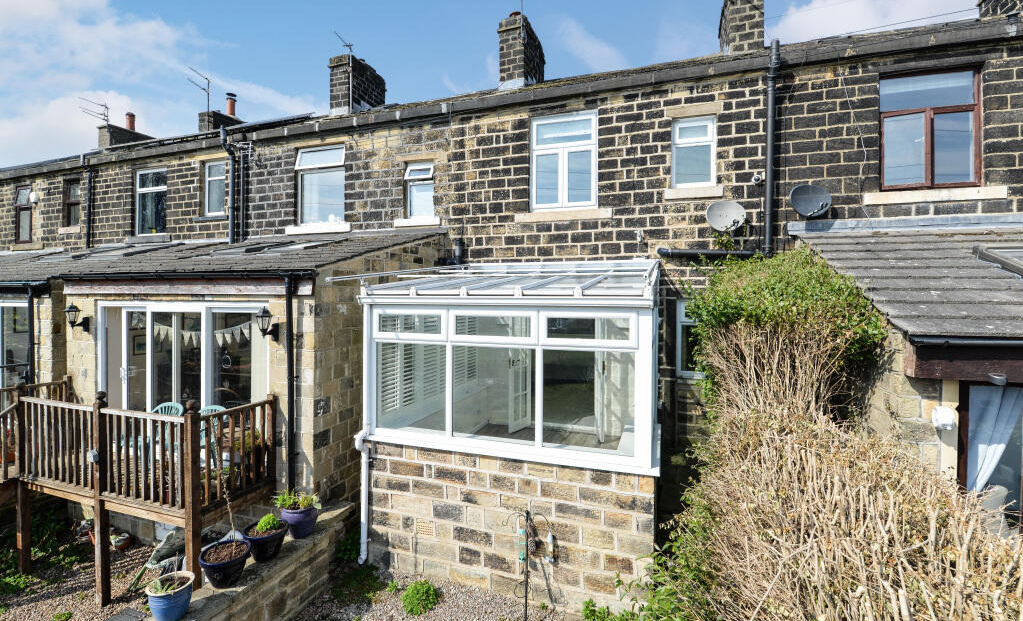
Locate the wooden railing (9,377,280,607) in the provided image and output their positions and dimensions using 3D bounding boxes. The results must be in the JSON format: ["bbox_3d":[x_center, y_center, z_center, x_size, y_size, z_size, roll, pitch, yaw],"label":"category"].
[{"bbox_3d":[-4.252,1.975,4.950,2.950,2.225,0.911,1,1,17],"label":"wooden railing"}]

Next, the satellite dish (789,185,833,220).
[{"bbox_3d":[4.105,-1.492,5.835,0.519,0.456,0.353,0,1,13],"label":"satellite dish"}]

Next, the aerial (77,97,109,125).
[{"bbox_3d":[-13.176,-6.394,13.413,0.400,0.670,0.820,1,1,17],"label":"aerial"}]

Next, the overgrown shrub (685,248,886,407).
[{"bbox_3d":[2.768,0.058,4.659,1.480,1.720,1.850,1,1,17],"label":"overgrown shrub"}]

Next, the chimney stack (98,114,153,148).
[{"bbox_3d":[-13.235,-6.143,14.842,0.562,1.400,1.529,1,2,17],"label":"chimney stack"}]

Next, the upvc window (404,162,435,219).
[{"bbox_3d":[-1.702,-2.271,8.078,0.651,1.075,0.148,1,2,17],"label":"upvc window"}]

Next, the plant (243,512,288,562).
[{"bbox_3d":[-2.188,1.998,3.805,0.346,0.345,0.346,1,1,17],"label":"plant"}]

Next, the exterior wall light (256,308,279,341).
[{"bbox_3d":[-2.725,0.155,4.766,0.178,0.404,0.256,1,2,17],"label":"exterior wall light"}]

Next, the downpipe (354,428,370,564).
[{"bbox_3d":[-1.815,2.258,5.186,0.157,1.637,0.137,1,1,17],"label":"downpipe"}]

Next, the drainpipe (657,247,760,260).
[{"bbox_3d":[2.975,-0.865,6.493,1.450,0.127,0.137,1,1,17],"label":"drainpipe"}]

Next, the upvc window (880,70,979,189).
[{"bbox_3d":[5.382,-2.325,5.496,1.020,1.500,0.100,1,1,17],"label":"upvc window"}]

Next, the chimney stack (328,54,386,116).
[{"bbox_3d":[-4.434,-6.134,12.383,0.715,1.646,1.568,1,1,17],"label":"chimney stack"}]

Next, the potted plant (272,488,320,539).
[{"bbox_3d":[-2.160,2.079,4.351,0.404,0.434,0.385,1,2,17],"label":"potted plant"}]

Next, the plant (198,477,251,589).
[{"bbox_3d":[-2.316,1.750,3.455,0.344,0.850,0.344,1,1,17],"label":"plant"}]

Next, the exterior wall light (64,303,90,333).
[{"bbox_3d":[-5.873,0.089,5.758,0.178,0.404,0.256,1,2,17],"label":"exterior wall light"}]

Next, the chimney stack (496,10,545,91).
[{"bbox_3d":[0.234,-6.167,10.954,0.617,1.764,1.617,1,1,17],"label":"chimney stack"}]

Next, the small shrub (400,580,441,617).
[{"bbox_3d":[-0.925,2.993,4.508,0.353,0.235,0.314,1,1,17],"label":"small shrub"}]

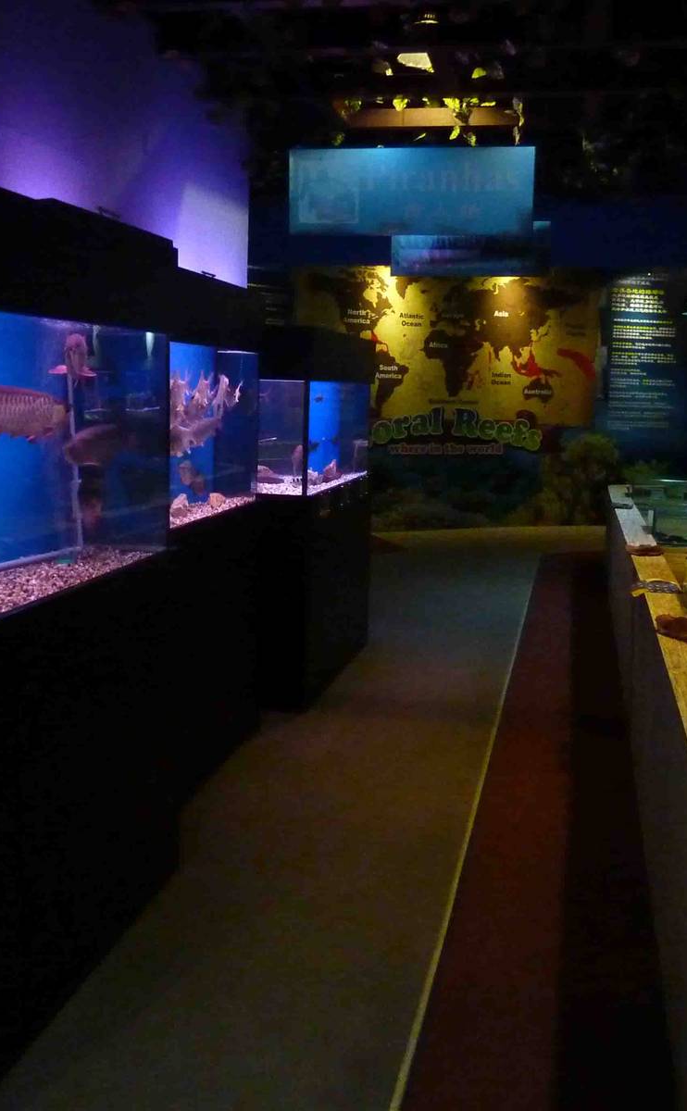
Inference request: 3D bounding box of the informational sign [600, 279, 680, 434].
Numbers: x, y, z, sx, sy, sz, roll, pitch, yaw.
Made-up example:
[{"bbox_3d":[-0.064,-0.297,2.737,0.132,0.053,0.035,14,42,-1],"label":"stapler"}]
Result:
[{"bbox_3d":[3.321,-2.242,11.959,0.788,1.743,0.020,3,9,12],"label":"informational sign"}]

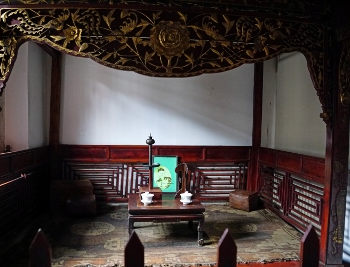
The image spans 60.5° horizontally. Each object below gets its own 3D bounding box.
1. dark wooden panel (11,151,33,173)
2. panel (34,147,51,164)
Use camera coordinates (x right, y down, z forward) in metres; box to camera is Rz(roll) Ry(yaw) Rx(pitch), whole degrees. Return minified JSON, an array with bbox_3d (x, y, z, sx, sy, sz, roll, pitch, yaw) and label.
[{"bbox_3d":[-1.398,0.249,2.761,0.030,0.160,0.460,1,2,-4],"label":"dark wooden panel"},{"bbox_3d":[-1.427,0.237,3.225,0.030,0.160,0.460,1,2,-4],"label":"panel"}]

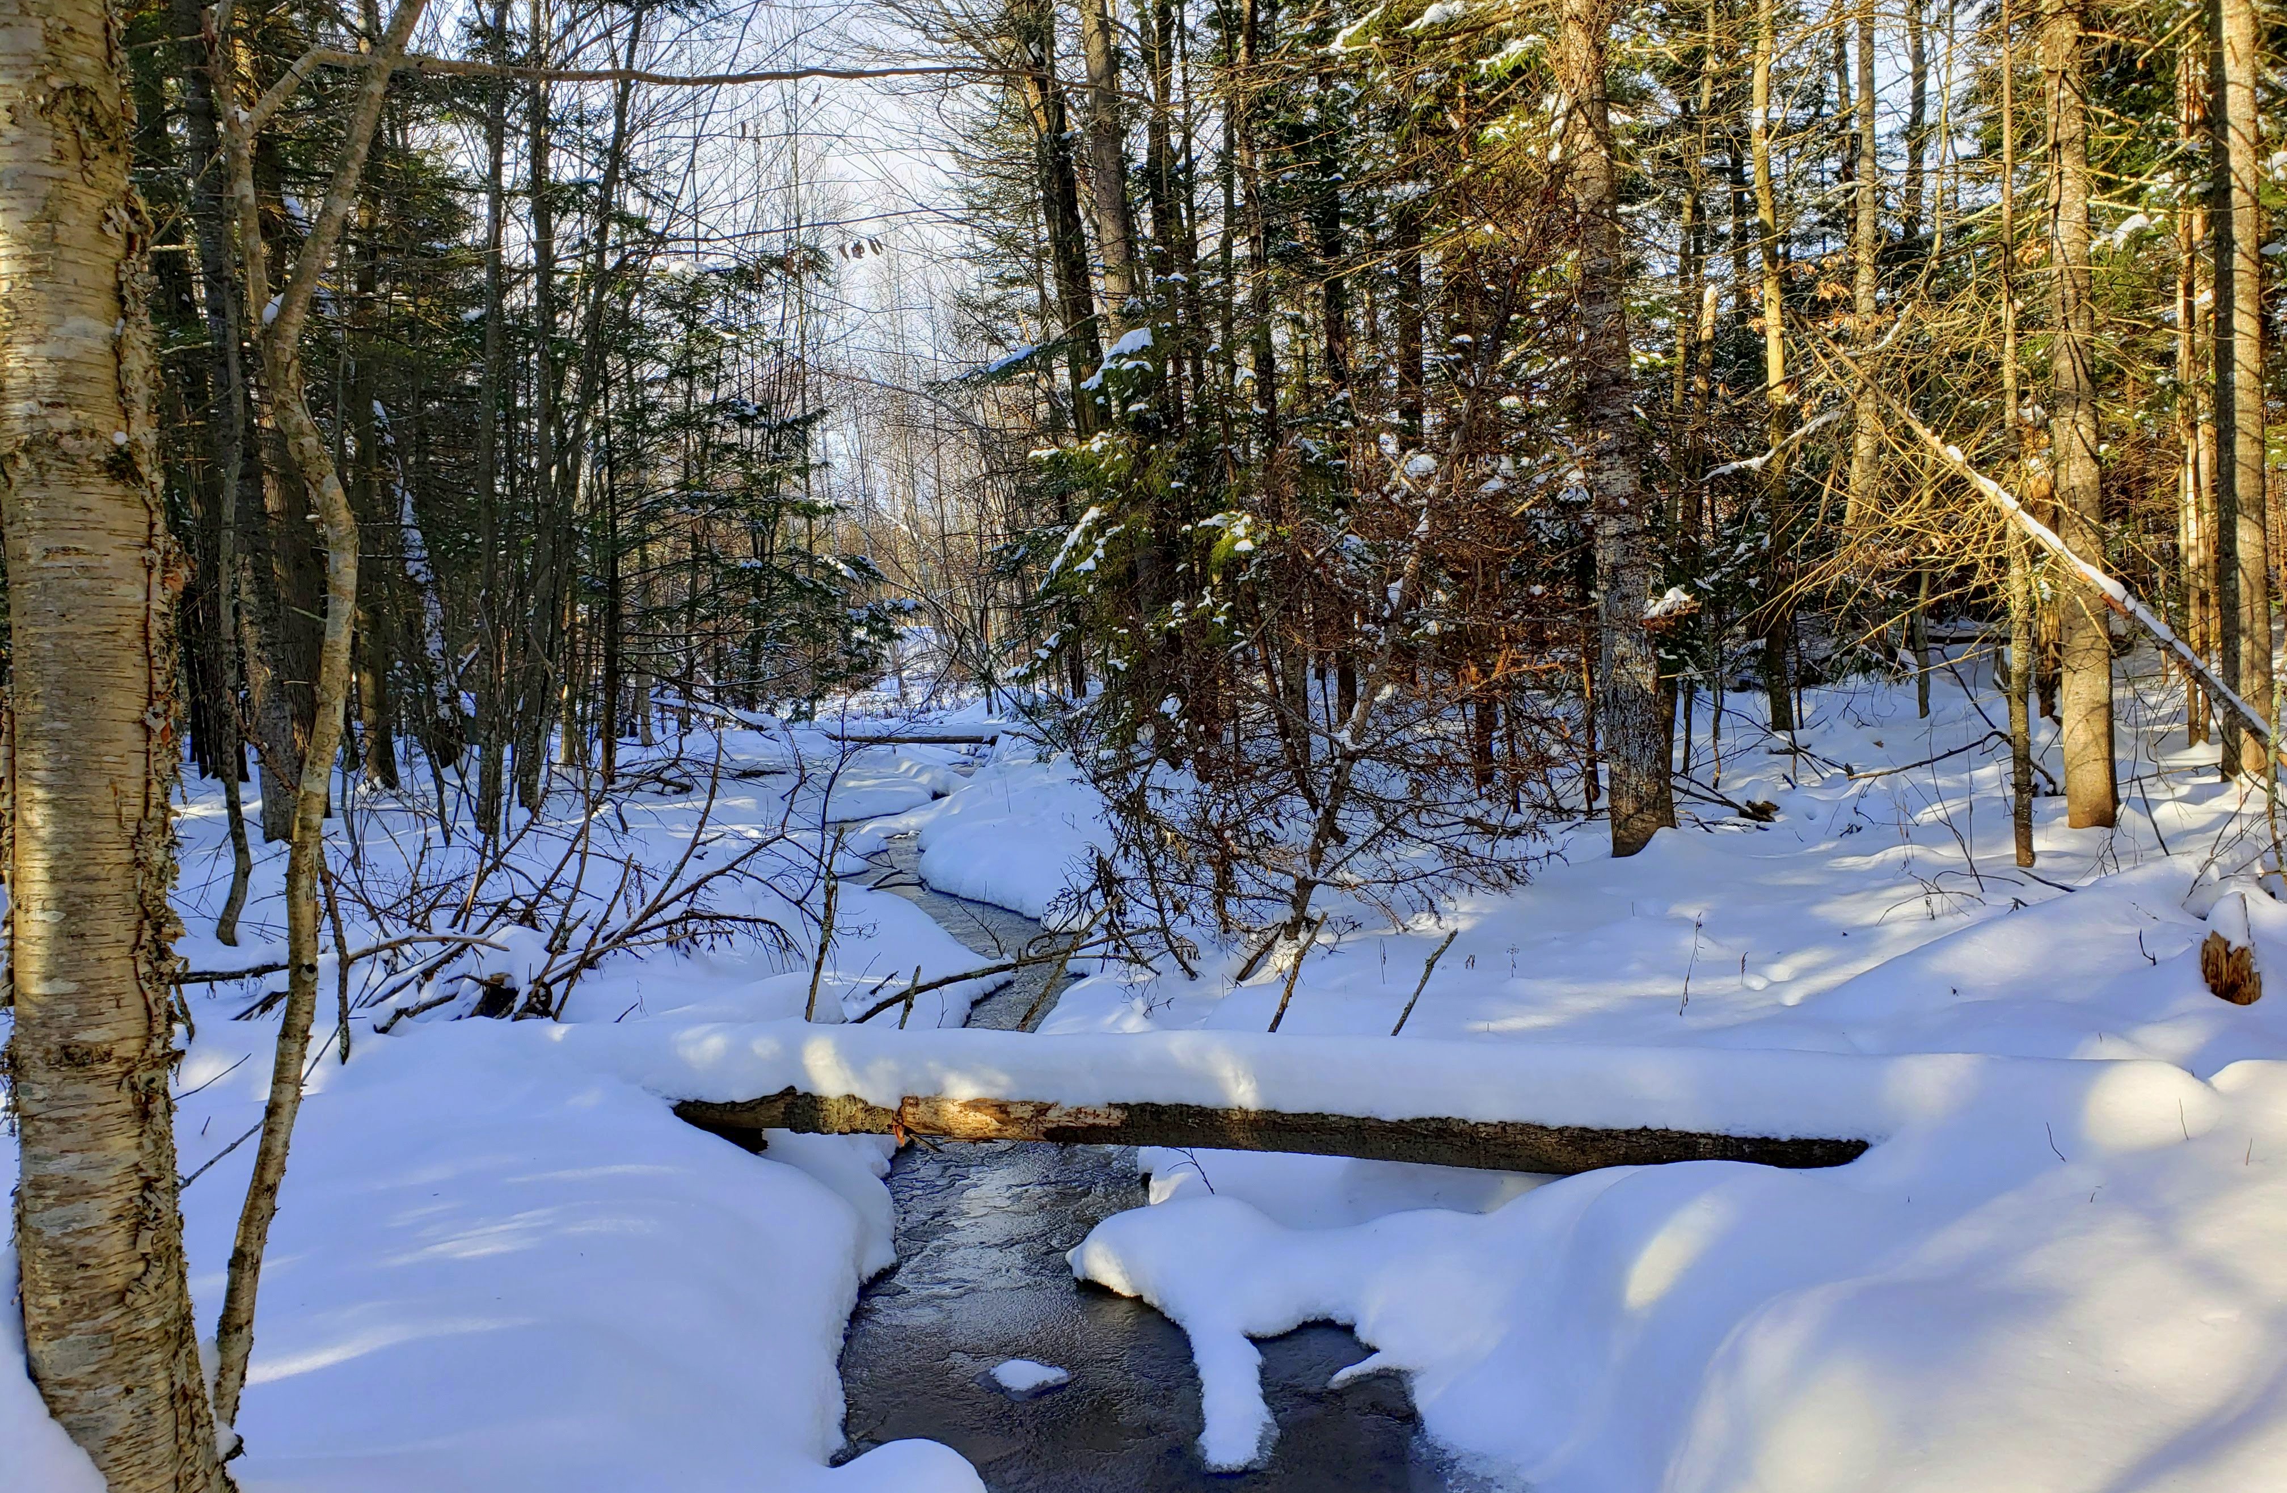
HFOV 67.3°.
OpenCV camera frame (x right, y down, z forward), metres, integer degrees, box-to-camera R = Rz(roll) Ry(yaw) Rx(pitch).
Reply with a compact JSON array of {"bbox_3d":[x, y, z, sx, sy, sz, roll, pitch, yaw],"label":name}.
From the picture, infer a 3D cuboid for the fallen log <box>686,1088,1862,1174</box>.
[{"bbox_3d":[0.325,1.155,5.200,3.710,0.200,0.200,1,2,6],"label":"fallen log"}]

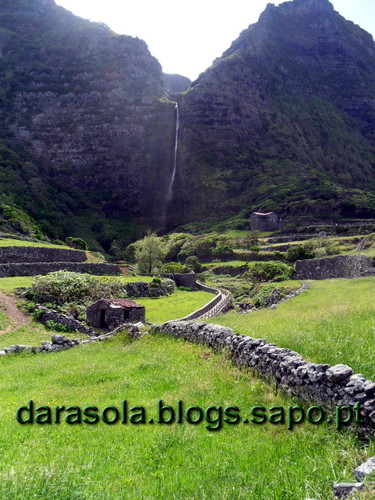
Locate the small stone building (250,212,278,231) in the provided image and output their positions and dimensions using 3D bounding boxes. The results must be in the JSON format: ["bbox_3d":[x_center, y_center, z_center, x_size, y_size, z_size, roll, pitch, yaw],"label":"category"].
[{"bbox_3d":[19.993,-7.348,105.000,5.900,4.800,4.300,1,-4,-14],"label":"small stone building"}]

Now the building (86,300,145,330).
[{"bbox_3d":[-6.453,5.822,36.500,3.200,2.650,4.100,-2,-4,32],"label":"building"}]

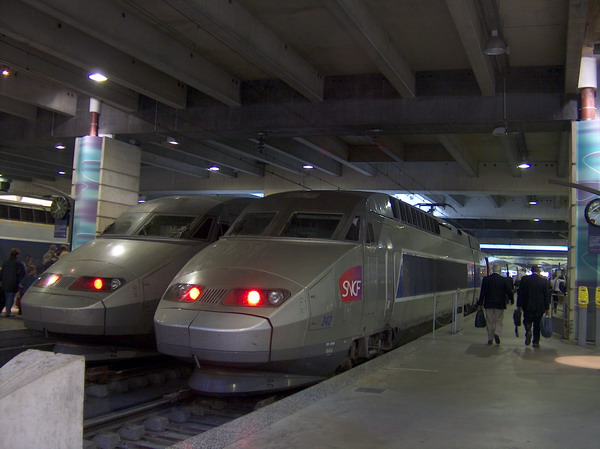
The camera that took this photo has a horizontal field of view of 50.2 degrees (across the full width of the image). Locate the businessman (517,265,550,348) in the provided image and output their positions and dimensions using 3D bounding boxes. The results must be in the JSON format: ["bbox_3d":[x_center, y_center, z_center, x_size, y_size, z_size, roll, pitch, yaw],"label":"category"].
[{"bbox_3d":[5.028,1.759,13.781,0.660,1.740,0.480,1,-4,21],"label":"businessman"}]

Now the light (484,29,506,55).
[{"bbox_3d":[4.208,-3.921,13.806,0.470,0.540,0.470,1,-4,21],"label":"light"}]

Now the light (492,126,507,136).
[{"bbox_3d":[5.298,-2.450,16.933,0.430,0.290,0.430,1,-4,21],"label":"light"}]

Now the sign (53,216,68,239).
[{"bbox_3d":[-7.619,0.127,20.401,0.500,0.620,0.120,1,-4,21],"label":"sign"}]

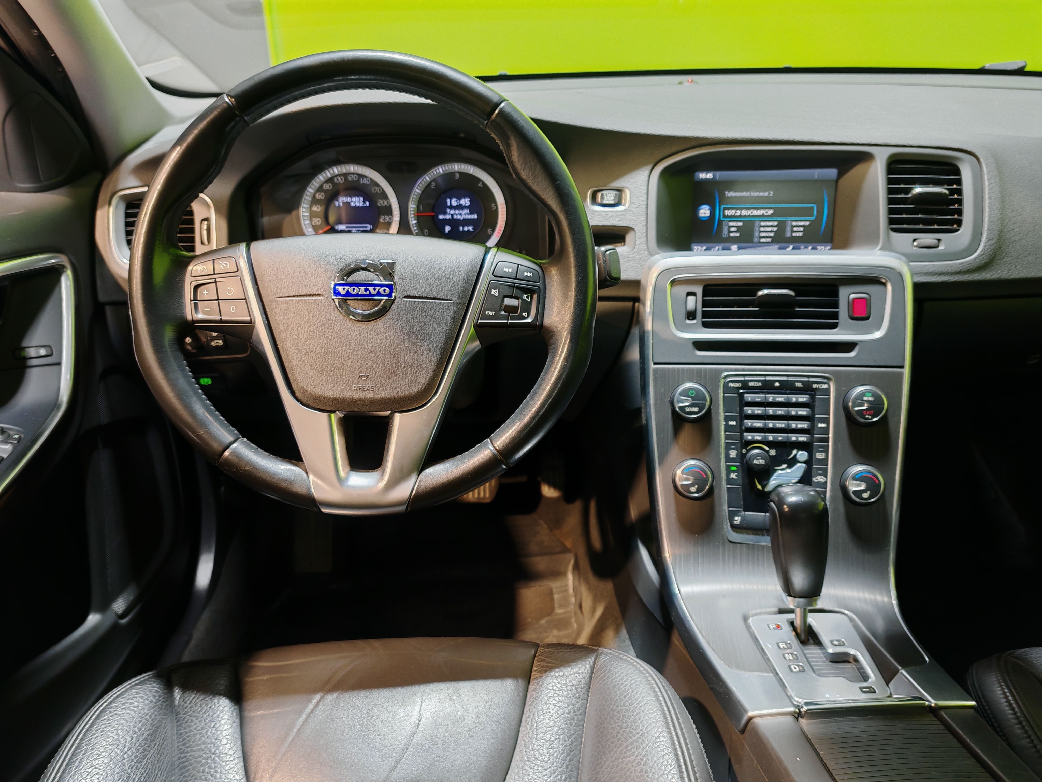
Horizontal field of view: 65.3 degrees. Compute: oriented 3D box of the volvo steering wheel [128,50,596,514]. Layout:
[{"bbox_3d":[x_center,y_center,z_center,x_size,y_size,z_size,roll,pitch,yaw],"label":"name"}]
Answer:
[{"bbox_3d":[-0.125,-0.088,0.673,0.378,0.378,0.090,1,-2,-3],"label":"volvo steering wheel"}]

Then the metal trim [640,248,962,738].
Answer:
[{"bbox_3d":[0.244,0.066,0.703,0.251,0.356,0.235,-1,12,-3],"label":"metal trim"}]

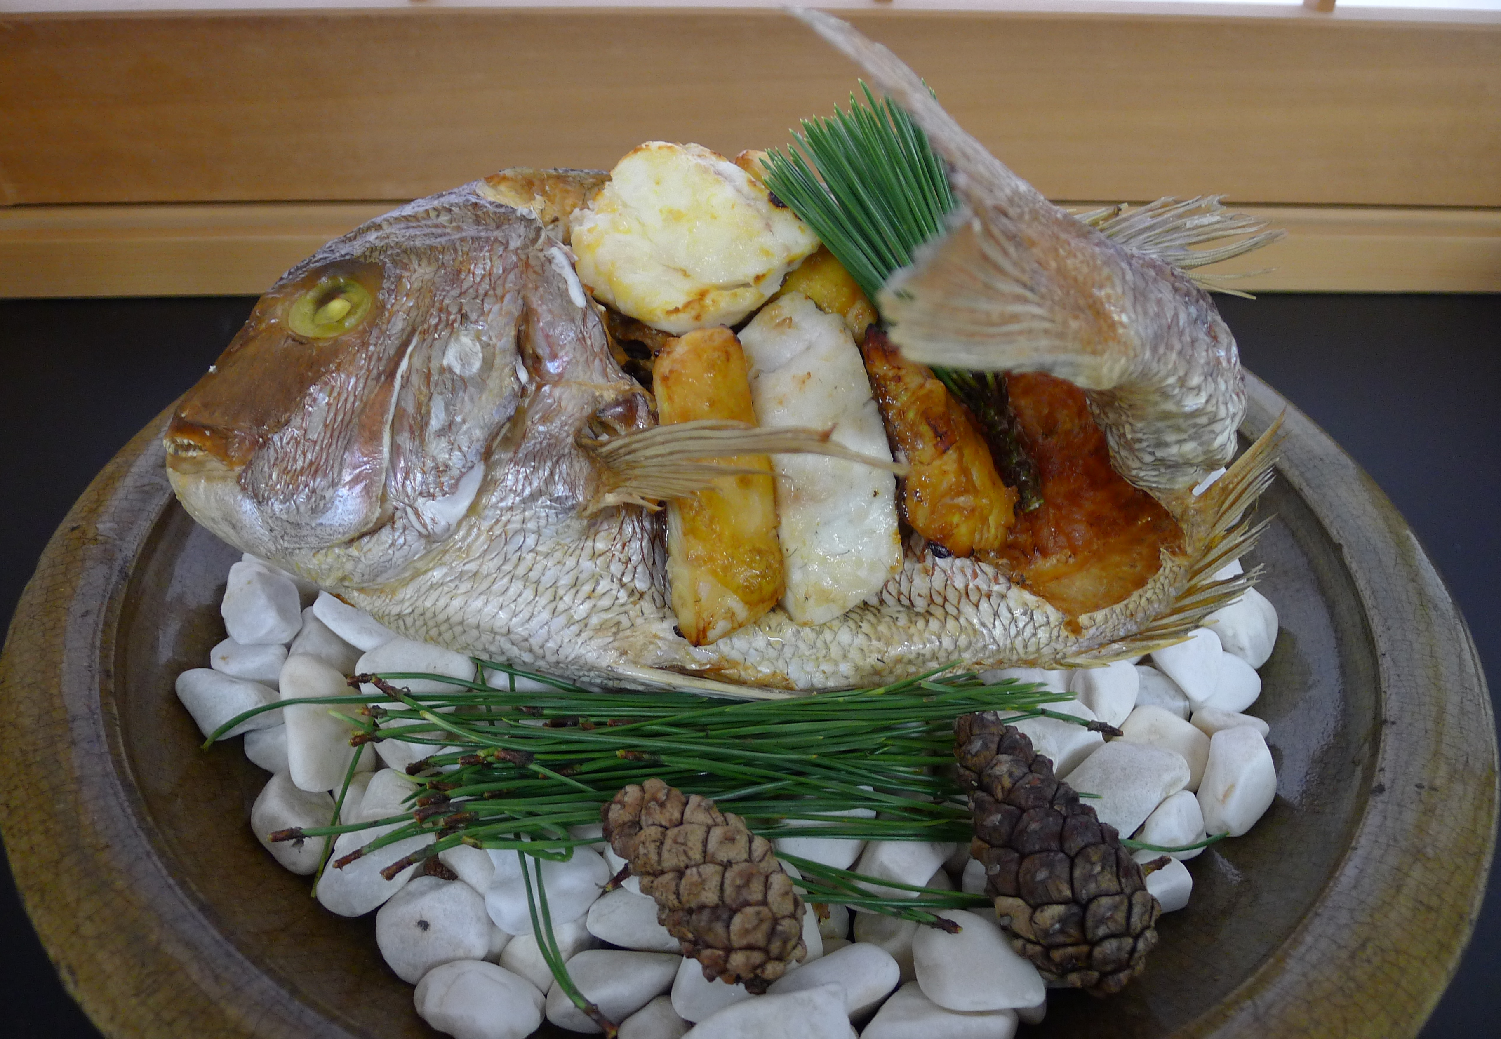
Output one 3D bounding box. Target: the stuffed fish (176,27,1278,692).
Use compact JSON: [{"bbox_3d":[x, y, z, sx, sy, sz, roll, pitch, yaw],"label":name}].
[{"bbox_3d":[-0.004,-0.037,0.229,0.261,0.144,0.092,2,40,0],"label":"stuffed fish"}]

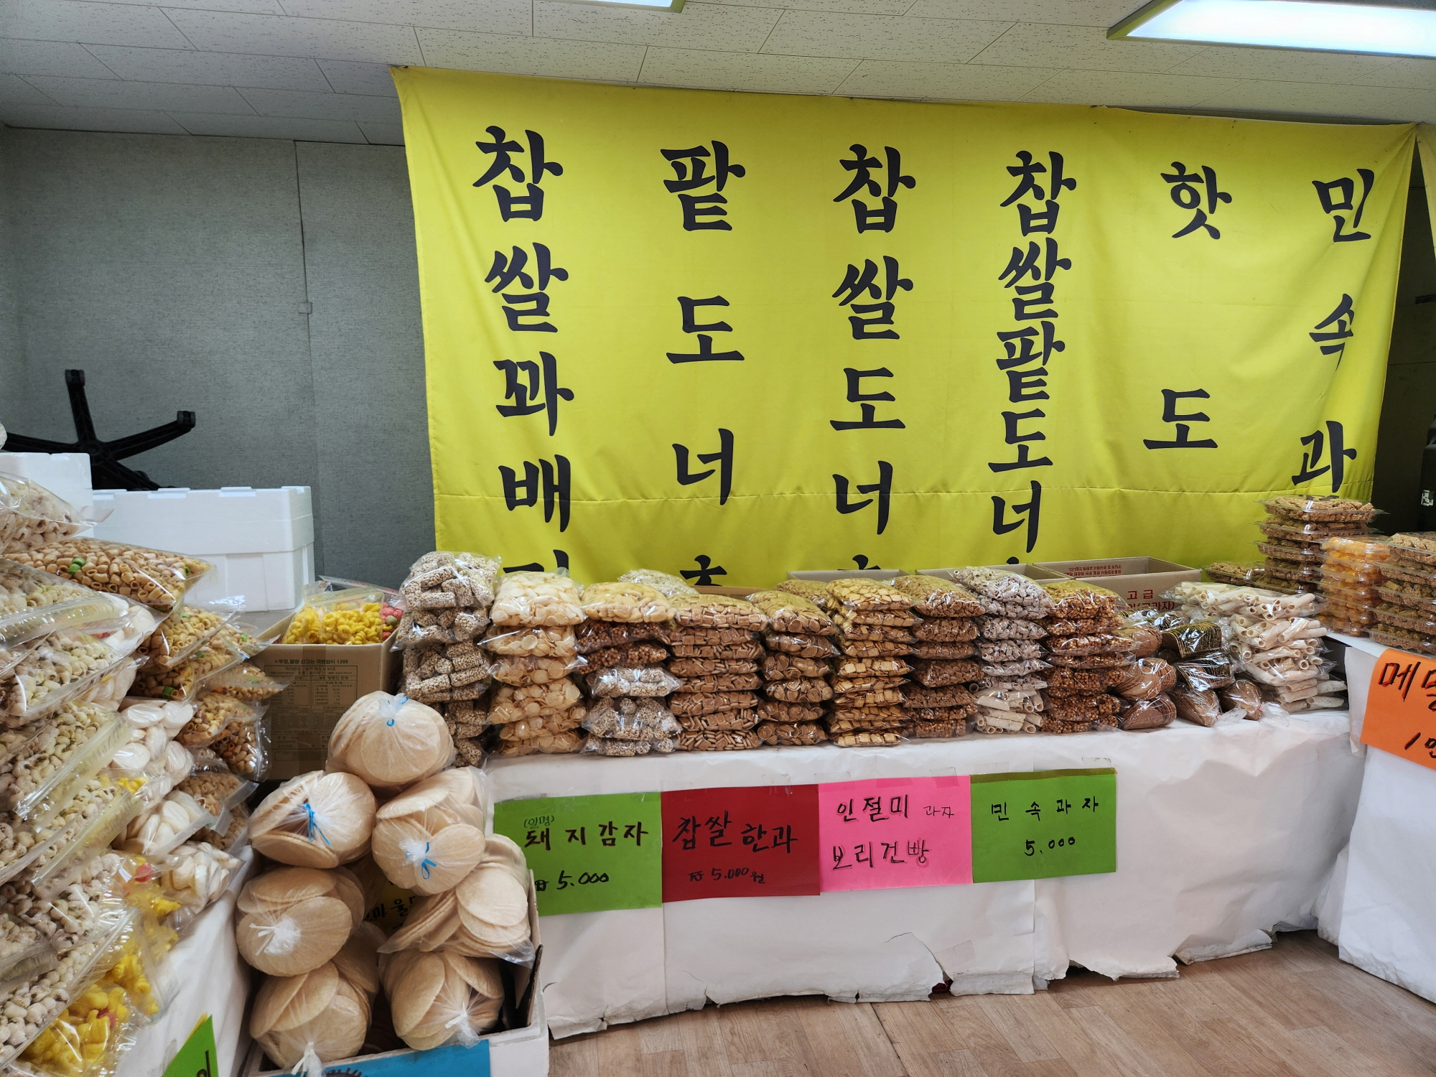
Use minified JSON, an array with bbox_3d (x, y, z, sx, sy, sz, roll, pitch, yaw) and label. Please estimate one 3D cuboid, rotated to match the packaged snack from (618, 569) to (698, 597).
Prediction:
[{"bbox_3d":[-0.155,0.119,2.523,0.210,0.070,0.220,-1,8,-8],"label":"packaged snack"}]

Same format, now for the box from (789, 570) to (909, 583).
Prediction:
[{"bbox_3d":[0.406,0.265,2.817,0.350,0.300,0.270,-1,8,-5],"label":"box"}]

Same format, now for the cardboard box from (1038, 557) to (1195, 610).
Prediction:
[{"bbox_3d":[1.239,0.239,2.997,0.455,0.300,0.265,-2,8,-14],"label":"cardboard box"}]

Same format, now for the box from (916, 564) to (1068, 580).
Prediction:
[{"bbox_3d":[0.815,0.254,2.888,0.390,0.300,0.260,-2,8,-11],"label":"box"}]

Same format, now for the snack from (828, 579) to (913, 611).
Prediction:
[{"bbox_3d":[0.369,0.131,2.375,0.205,0.052,0.225,-1,8,-8],"label":"snack"}]

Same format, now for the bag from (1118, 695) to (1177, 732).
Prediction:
[{"bbox_3d":[1.093,0.426,2.473,0.145,0.085,0.165,-1,8,-8],"label":"bag"}]

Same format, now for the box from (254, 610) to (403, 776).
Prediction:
[{"bbox_3d":[-0.883,0.342,2.282,0.285,0.295,0.430,-1,8,-4],"label":"box"}]

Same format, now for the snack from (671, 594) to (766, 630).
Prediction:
[{"bbox_3d":[-0.006,0.167,2.321,0.225,0.055,0.205,-1,8,-8],"label":"snack"}]

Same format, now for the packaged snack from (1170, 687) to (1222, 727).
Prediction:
[{"bbox_3d":[1.250,0.419,2.504,0.130,0.085,0.175,-1,8,-5],"label":"packaged snack"}]

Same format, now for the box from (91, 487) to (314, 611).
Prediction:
[{"bbox_3d":[-1.502,0.020,2.692,0.620,0.315,0.360,-2,8,-14],"label":"box"}]

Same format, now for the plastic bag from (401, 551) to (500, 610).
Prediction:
[{"bbox_3d":[-0.614,0.096,2.195,0.230,0.095,0.220,-1,8,-8],"label":"plastic bag"}]

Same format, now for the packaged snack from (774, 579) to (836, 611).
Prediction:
[{"bbox_3d":[0.249,0.161,2.586,0.200,0.060,0.220,-1,8,-8],"label":"packaged snack"}]

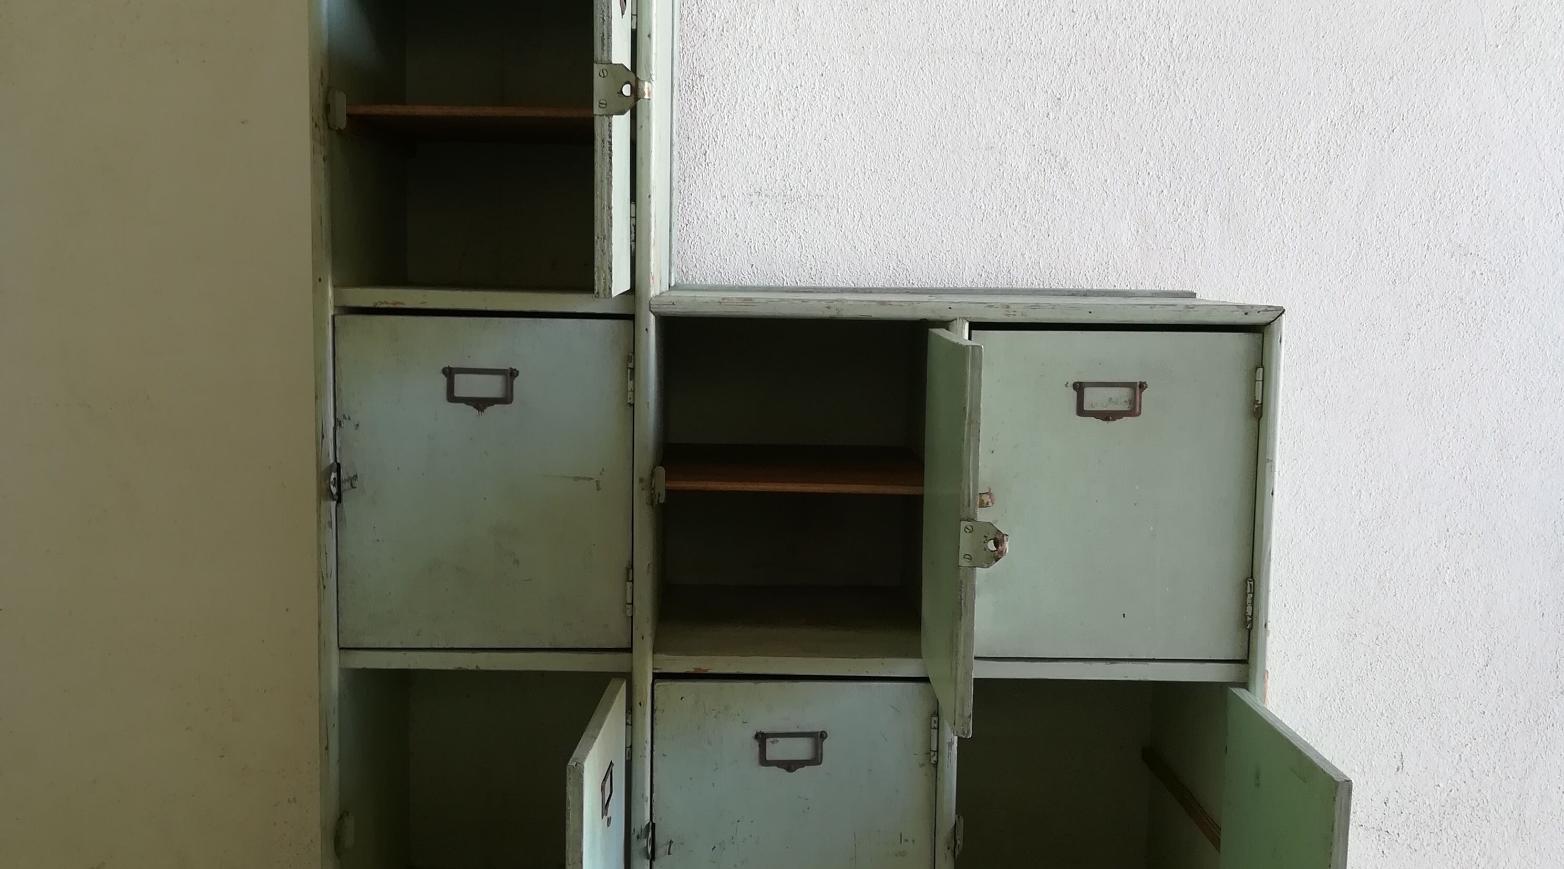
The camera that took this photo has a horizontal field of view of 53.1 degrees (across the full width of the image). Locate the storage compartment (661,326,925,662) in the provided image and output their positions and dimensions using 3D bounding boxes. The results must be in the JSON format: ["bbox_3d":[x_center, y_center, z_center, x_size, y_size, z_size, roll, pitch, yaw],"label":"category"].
[{"bbox_3d":[0.017,0.046,2.060,0.348,0.403,0.412,1,6,-1],"label":"storage compartment"}]

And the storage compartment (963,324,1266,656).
[{"bbox_3d":[0.390,0.051,2.067,0.344,0.403,0.412,1,6,-1],"label":"storage compartment"}]

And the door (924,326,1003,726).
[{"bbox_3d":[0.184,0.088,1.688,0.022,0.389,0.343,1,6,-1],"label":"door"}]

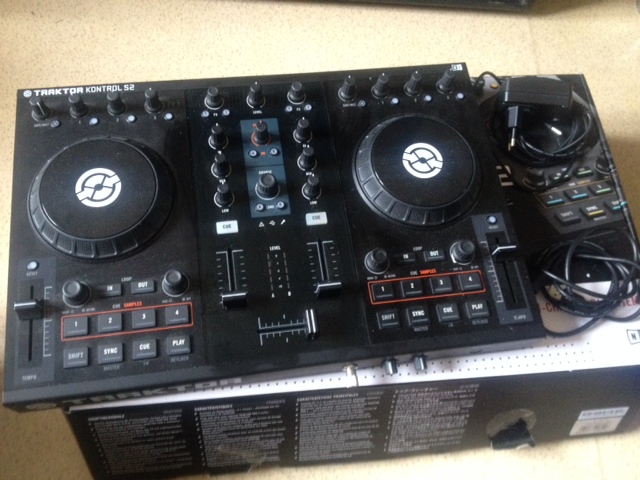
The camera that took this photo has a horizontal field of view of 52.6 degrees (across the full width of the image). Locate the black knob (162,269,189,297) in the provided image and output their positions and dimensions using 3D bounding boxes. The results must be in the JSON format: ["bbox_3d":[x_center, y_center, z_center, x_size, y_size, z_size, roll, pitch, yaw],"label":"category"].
[{"bbox_3d":[-0.121,0.034,0.537,0.021,0.018,0.021,-6,66,-9],"label":"black knob"}]

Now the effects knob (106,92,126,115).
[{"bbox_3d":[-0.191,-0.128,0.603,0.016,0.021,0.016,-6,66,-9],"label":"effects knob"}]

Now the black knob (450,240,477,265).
[{"bbox_3d":[0.128,0.009,0.574,0.021,0.015,0.021,-6,67,-8],"label":"black knob"}]

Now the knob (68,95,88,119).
[{"bbox_3d":[-0.227,-0.127,0.605,0.016,0.019,0.016,-6,67,-9],"label":"knob"}]

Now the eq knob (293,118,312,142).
[{"bbox_3d":[-0.015,-0.104,0.606,0.017,0.019,0.017,-6,67,-8],"label":"eq knob"}]

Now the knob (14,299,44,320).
[{"bbox_3d":[-0.232,0.053,0.515,0.018,0.015,0.015,-6,67,-8],"label":"knob"}]

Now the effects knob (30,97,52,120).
[{"bbox_3d":[-0.261,-0.124,0.600,0.016,0.019,0.016,2,66,-5],"label":"effects knob"}]

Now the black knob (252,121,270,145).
[{"bbox_3d":[-0.055,-0.102,0.612,0.016,0.020,0.016,-6,67,-9],"label":"black knob"}]

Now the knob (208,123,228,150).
[{"bbox_3d":[-0.094,-0.096,0.595,0.017,0.019,0.017,-6,67,-8],"label":"knob"}]

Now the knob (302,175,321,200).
[{"bbox_3d":[-0.006,-0.049,0.594,0.016,0.020,0.016,-6,67,-9],"label":"knob"}]

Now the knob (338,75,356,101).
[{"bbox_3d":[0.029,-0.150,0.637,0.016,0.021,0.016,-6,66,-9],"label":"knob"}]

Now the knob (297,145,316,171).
[{"bbox_3d":[-0.011,-0.076,0.595,0.017,0.019,0.017,-6,67,-8],"label":"knob"}]

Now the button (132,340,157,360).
[{"bbox_3d":[-0.140,0.087,0.516,0.018,0.004,0.015,-6,67,-8],"label":"button"}]

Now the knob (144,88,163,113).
[{"bbox_3d":[-0.159,-0.134,0.616,0.016,0.019,0.016,-6,67,-9],"label":"knob"}]

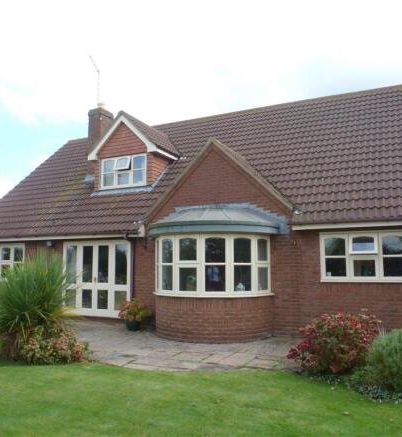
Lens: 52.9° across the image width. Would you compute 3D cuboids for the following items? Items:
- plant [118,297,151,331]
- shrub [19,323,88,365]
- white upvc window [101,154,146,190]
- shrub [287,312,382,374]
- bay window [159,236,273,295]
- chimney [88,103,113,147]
[{"bbox_3d":[-1.591,2.343,9.840,0.820,0.770,0.780,0,-7,0],"label":"plant"},{"bbox_3d":[-2.492,2.097,6.819,1.150,0.580,1.000,-3,-8,24],"label":"shrub"},{"bbox_3d":[-2.427,-1.423,12.541,1.700,0.980,0.120,-3,-8,24],"label":"white upvc window"},{"bbox_3d":[2.037,1.906,6.267,1.400,0.830,1.200,-3,-8,24],"label":"shrub"},{"bbox_3d":[0.110,1.054,9.190,2.750,1.340,1.060,-3,-8,24],"label":"bay window"},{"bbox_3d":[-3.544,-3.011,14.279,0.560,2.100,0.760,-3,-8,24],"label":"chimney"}]

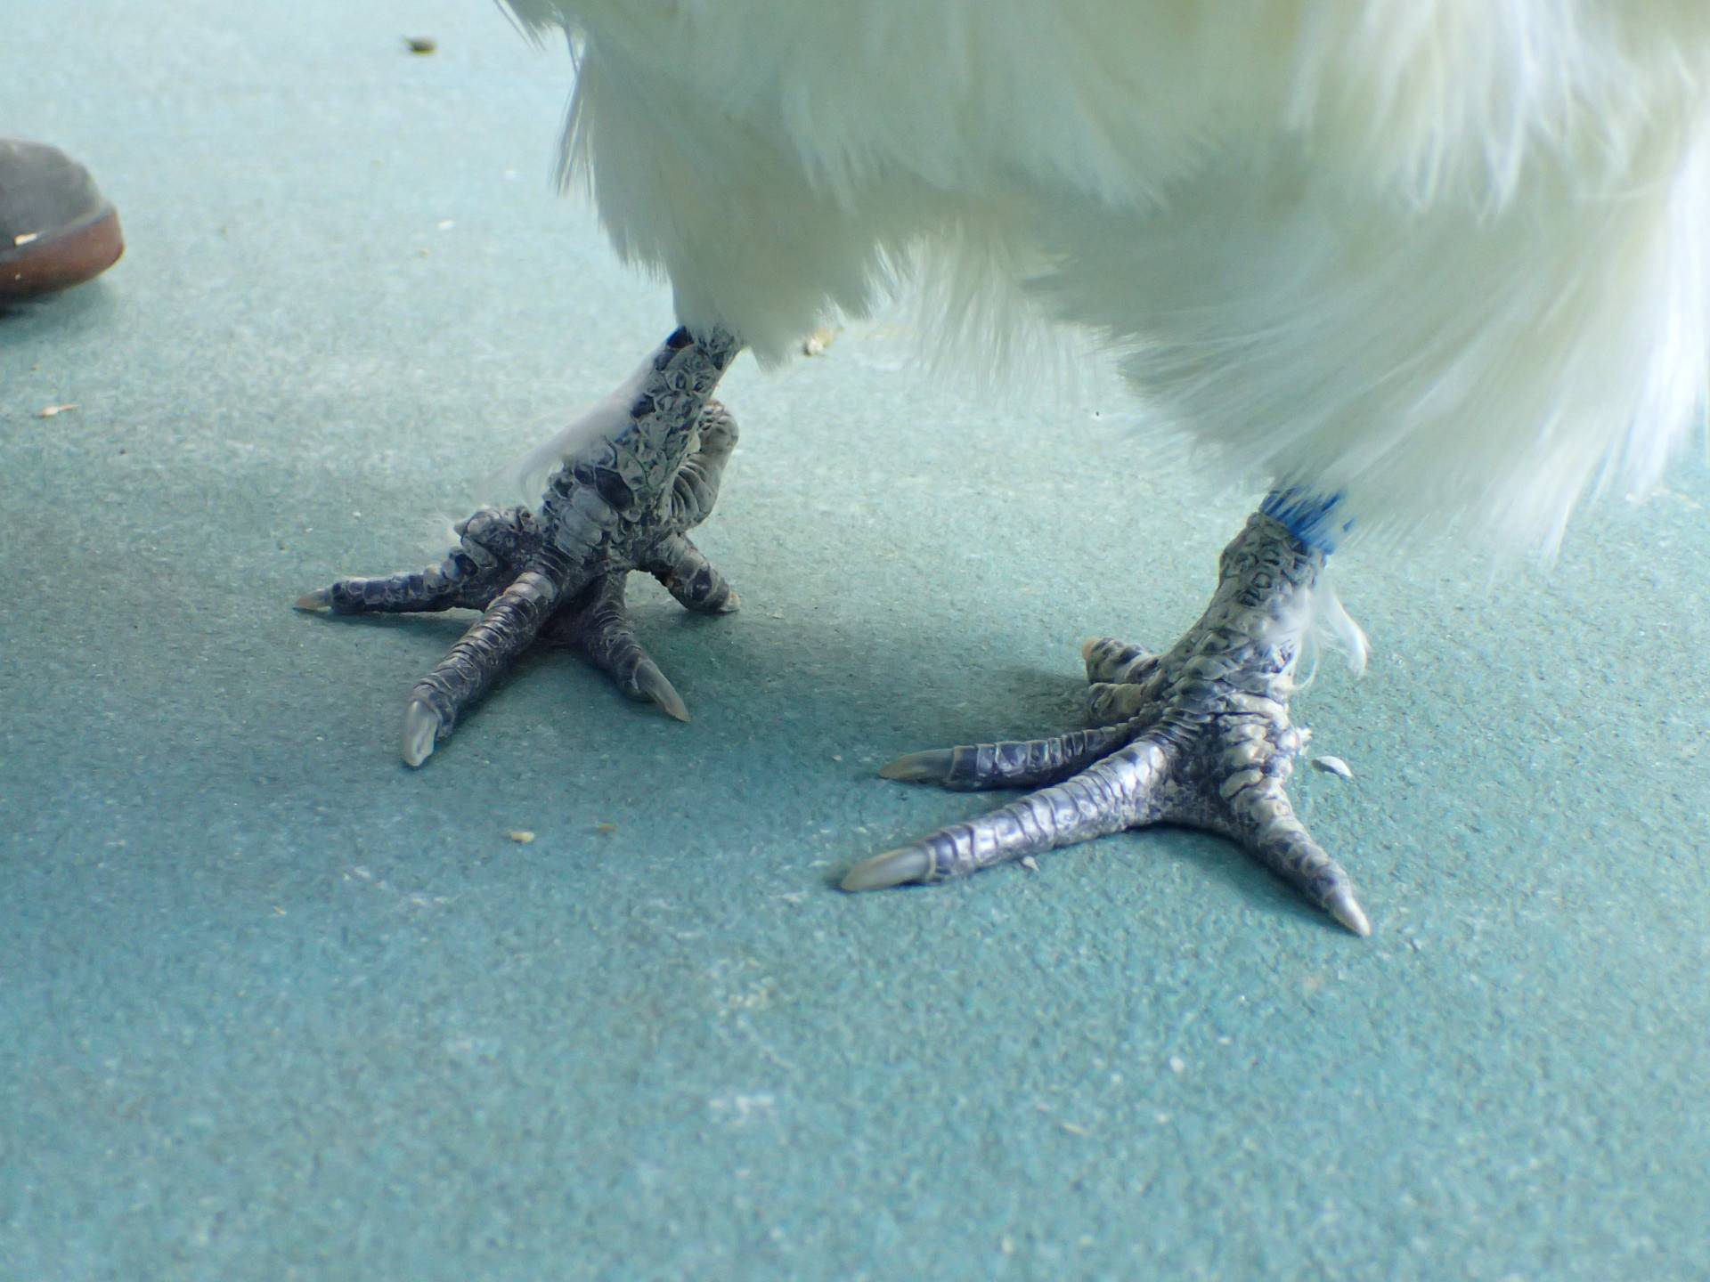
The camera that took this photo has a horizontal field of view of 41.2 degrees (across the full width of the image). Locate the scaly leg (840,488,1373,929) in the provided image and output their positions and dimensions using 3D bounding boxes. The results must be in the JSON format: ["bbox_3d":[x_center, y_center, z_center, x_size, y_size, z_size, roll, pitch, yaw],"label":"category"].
[{"bbox_3d":[0.041,0.011,0.331,0.085,0.043,0.072,-13,28,-25],"label":"scaly leg"}]

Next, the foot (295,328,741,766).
[{"bbox_3d":[-0.062,-0.022,0.396,0.085,0.046,0.097,8,27,16],"label":"foot"}]

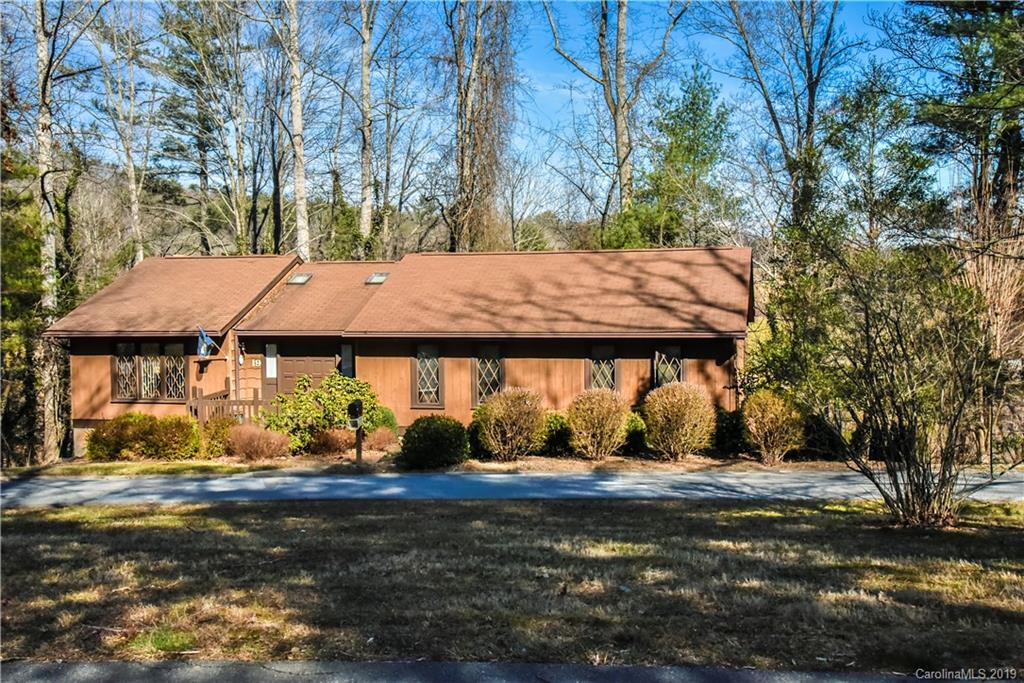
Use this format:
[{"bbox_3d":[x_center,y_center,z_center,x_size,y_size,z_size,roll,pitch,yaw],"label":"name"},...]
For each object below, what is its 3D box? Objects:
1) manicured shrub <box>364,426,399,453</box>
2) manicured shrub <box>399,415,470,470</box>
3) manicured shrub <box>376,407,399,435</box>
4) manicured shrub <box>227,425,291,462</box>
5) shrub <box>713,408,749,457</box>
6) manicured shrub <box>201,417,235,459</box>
[{"bbox_3d":[-3.187,2.393,26.400,0.850,0.660,0.800,0,0,0],"label":"manicured shrub"},{"bbox_3d":[-1.821,2.338,25.400,1.600,1.200,1.500,0,1,0],"label":"manicured shrub"},{"bbox_3d":[-3.272,2.106,27.100,0.900,0.950,0.900,0,0,14],"label":"manicured shrub"},{"bbox_3d":[-6.587,2.635,28.200,1.700,0.900,1.400,0,1,14],"label":"manicured shrub"},{"bbox_3d":[5.191,2.172,25.800,1.150,1.150,1.150,0,1,14],"label":"shrub"},{"bbox_3d":[-7.820,2.567,28.900,1.100,1.100,1.100,0,1,14],"label":"manicured shrub"}]

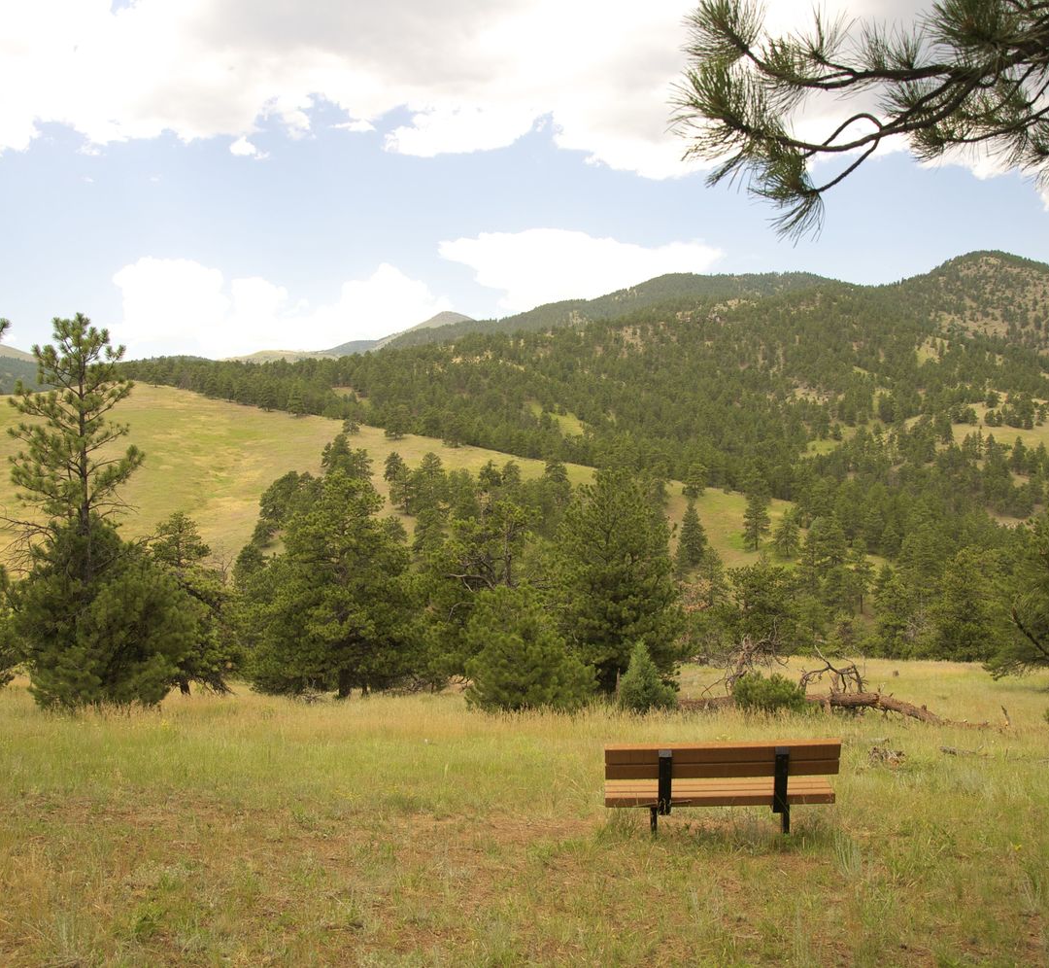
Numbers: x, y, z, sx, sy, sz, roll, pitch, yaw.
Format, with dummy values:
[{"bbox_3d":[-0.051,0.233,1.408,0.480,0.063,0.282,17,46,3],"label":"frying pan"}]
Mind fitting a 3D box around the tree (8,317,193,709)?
[{"bbox_3d":[-8.777,0.645,22.500,3.731,8.167,3.545,-1,-2,0],"label":"tree"}]

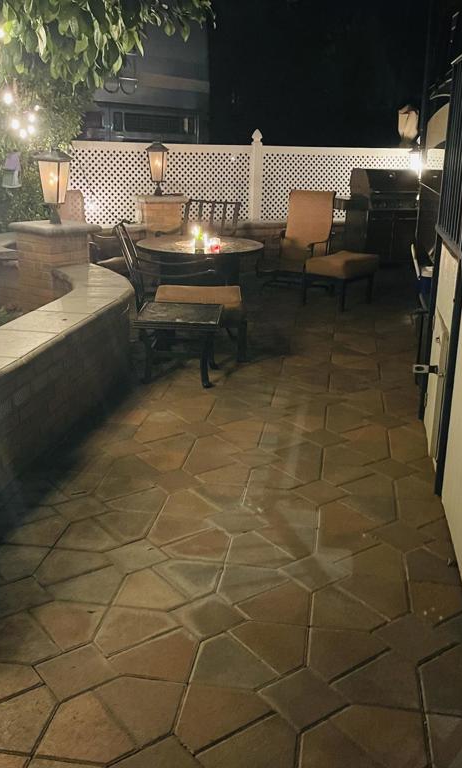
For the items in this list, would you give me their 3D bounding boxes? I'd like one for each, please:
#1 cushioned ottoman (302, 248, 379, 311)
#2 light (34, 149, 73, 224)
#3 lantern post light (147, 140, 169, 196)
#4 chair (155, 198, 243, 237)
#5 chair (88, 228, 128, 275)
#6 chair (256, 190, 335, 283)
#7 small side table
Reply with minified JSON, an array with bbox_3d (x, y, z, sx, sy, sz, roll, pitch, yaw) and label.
[{"bbox_3d":[1.065,-1.008,7.541,0.490,0.460,0.570,14,22,36],"label":"cushioned ottoman"},{"bbox_3d":[-1.505,-1.692,6.554,0.270,0.630,0.270,5,18,13],"label":"light"},{"bbox_3d":[-0.886,-2.629,9.402,0.265,0.640,0.265,3,18,8],"label":"lantern post light"},{"bbox_3d":[-0.285,-1.371,7.881,0.620,0.940,0.640,10,20,27],"label":"chair"},{"bbox_3d":[-1.292,-1.335,7.598,0.740,1.030,0.660,17,24,41],"label":"chair"},{"bbox_3d":[0.707,-1.507,8.179,0.650,1.040,0.740,11,21,30],"label":"chair"},{"bbox_3d":[-0.338,-0.268,5.252,0.550,0.450,0.560,1,18,2],"label":"small side table"}]

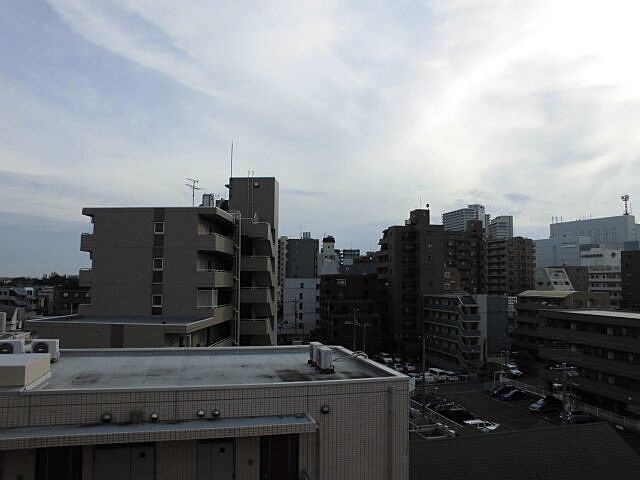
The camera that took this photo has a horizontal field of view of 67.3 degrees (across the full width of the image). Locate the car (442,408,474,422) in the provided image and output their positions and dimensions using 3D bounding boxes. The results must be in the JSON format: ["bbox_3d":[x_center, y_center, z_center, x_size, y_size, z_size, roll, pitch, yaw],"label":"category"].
[{"bbox_3d":[15.367,19.517,53.434,4.300,1.450,1.700,2,-5,-17],"label":"car"}]

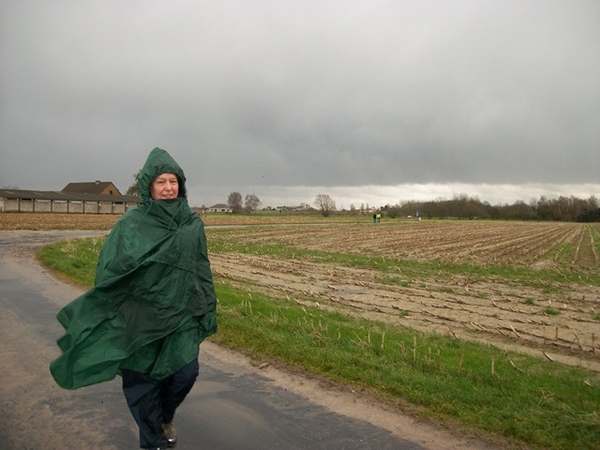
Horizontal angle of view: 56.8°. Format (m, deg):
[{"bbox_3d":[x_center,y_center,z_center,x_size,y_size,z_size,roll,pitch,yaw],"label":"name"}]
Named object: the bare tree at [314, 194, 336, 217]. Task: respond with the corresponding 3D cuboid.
[{"bbox_3d":[7.585,-5.681,165.000,6.800,6.600,6.500,1,1,0],"label":"bare tree"}]

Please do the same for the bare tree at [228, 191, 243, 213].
[{"bbox_3d":[-30.814,-10.654,265.000,6.800,10.200,6.600,1,1,0],"label":"bare tree"}]

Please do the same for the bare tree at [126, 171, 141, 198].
[{"bbox_3d":[-36.443,-8.437,130.000,8.000,10.800,8.000,1,1,0],"label":"bare tree"}]

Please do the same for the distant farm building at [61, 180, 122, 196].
[{"bbox_3d":[-50.744,-6.863,135.000,14.000,7.600,9.500,2,1,22],"label":"distant farm building"}]

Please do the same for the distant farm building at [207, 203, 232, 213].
[{"bbox_3d":[-44.429,-9.445,310.000,14.500,5.000,10.000,1,1,-14],"label":"distant farm building"}]

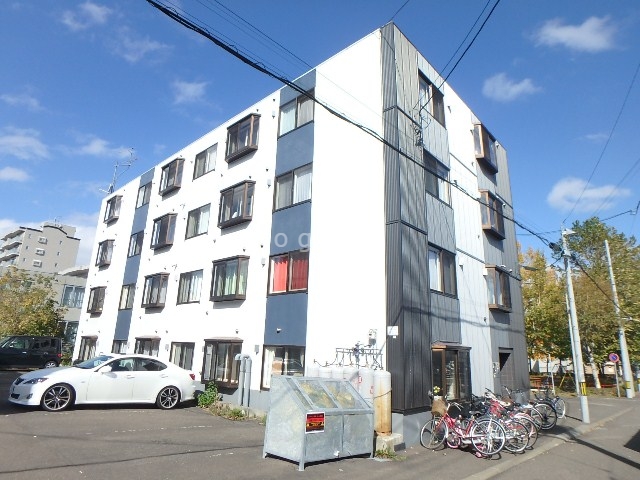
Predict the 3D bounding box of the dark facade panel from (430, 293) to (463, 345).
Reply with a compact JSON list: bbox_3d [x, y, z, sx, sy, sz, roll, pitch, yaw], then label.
[{"bbox_3d":[3.278,2.070,10.030,0.080,1.177,1.691,-12,-21,41],"label":"dark facade panel"}]

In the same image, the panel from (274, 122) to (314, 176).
[{"bbox_3d":[-0.830,-2.982,12.927,1.742,1.445,0.100,-12,-21,41],"label":"panel"}]

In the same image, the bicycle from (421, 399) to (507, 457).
[{"bbox_3d":[2.835,3.815,8.034,1.740,1.040,0.560,-3,-16,18],"label":"bicycle"}]

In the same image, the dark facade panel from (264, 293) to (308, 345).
[{"bbox_3d":[-0.994,2.367,11.421,1.760,1.455,0.100,-12,-21,41],"label":"dark facade panel"}]

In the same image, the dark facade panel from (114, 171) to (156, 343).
[{"bbox_3d":[-9.016,0.547,18.994,1.588,8.530,0.100,-12,-21,41],"label":"dark facade panel"}]

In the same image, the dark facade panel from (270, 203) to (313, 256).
[{"bbox_3d":[-0.916,-0.298,12.251,1.750,1.450,0.100,-12,-21,41],"label":"dark facade panel"}]

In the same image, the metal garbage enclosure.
[{"bbox_3d":[0.049,3.123,6.824,0.907,1.271,1.713,-14,-25,43],"label":"metal garbage enclosure"}]

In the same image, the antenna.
[{"bbox_3d":[-13.532,-4.571,26.163,2.111,3.493,1.200,1,-16,4],"label":"antenna"}]

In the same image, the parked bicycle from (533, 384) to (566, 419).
[{"bbox_3d":[7.666,5.383,12.987,0.560,1.020,1.720,3,-16,-2],"label":"parked bicycle"}]

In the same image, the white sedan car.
[{"bbox_3d":[-5.758,3.952,10.909,4.580,1.420,1.795,20,-24,-41],"label":"white sedan car"}]

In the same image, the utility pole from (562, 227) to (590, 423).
[{"bbox_3d":[8.384,2.608,12.864,0.280,6.313,0.280,-12,-21,41],"label":"utility pole"}]

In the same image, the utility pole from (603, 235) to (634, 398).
[{"bbox_3d":[15.829,4.023,20.797,0.340,8.329,0.340,-12,-21,41],"label":"utility pole"}]

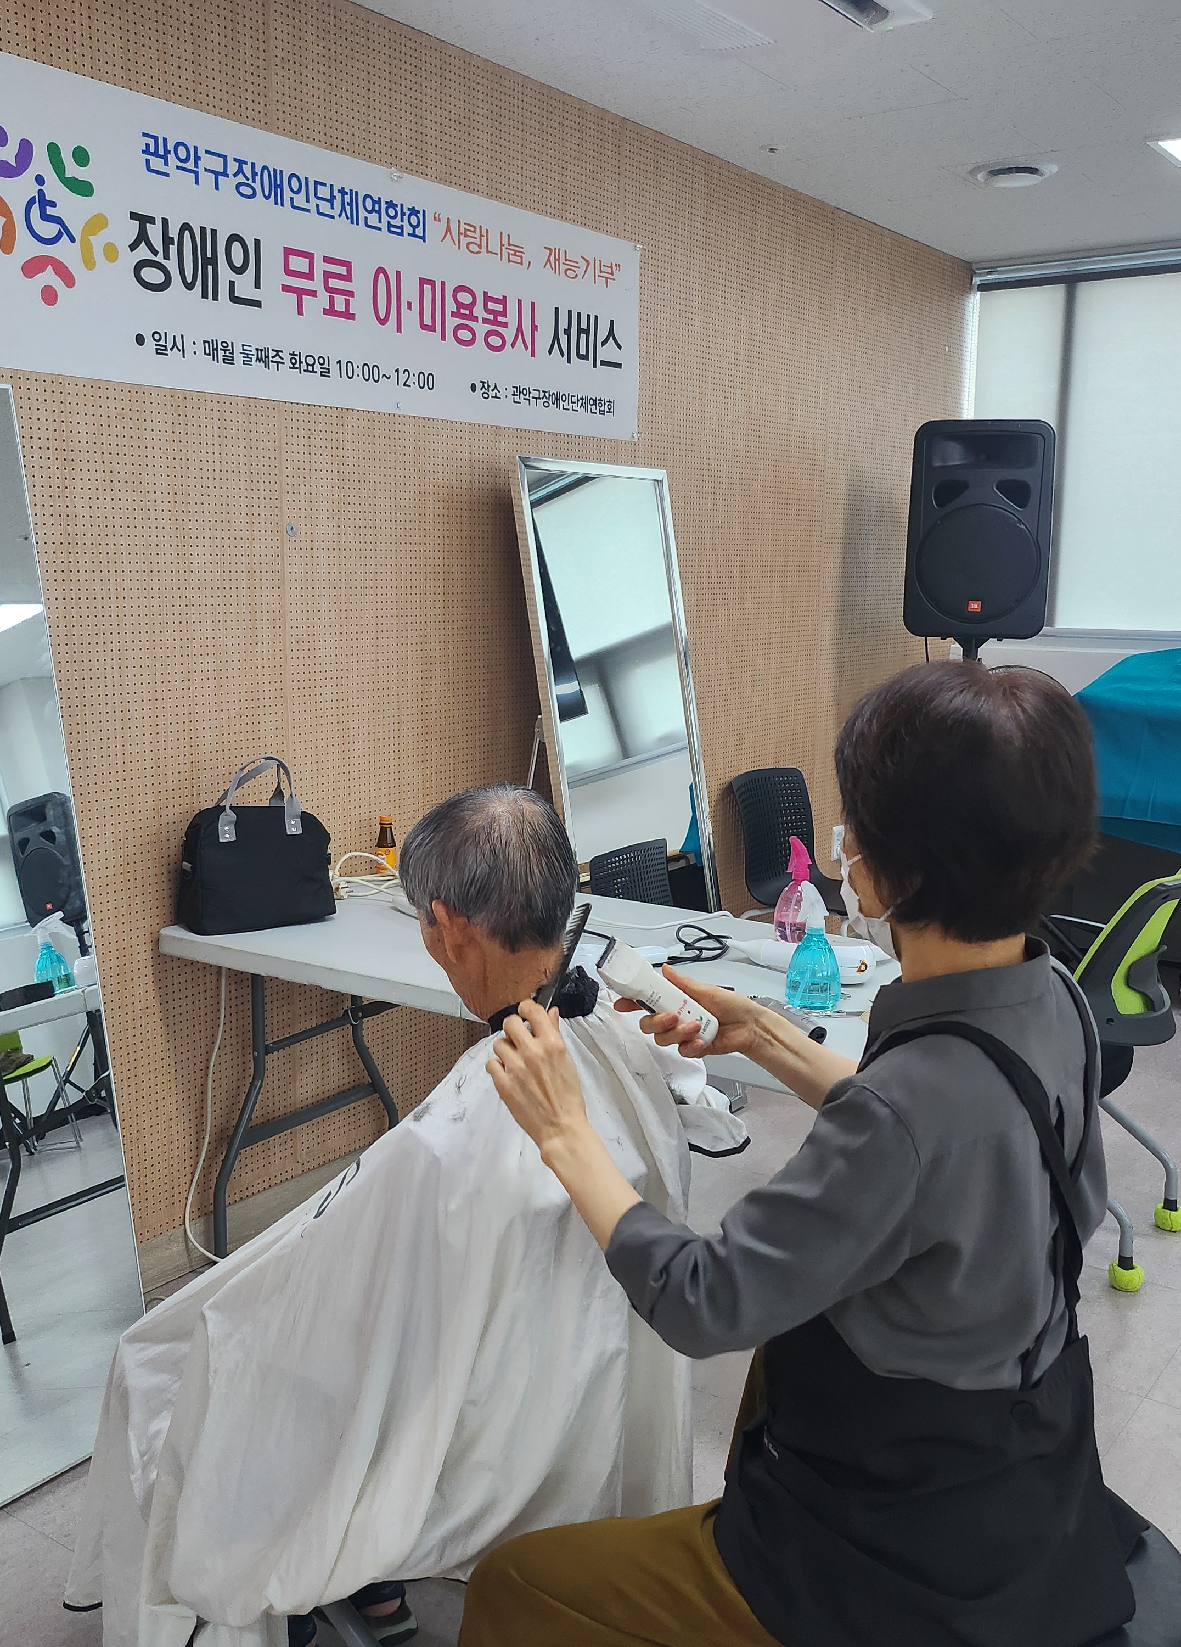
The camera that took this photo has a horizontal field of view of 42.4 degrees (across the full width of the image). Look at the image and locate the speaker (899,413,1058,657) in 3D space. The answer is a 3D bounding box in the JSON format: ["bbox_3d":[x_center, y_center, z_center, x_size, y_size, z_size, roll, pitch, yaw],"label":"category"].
[{"bbox_3d":[1.295,-0.976,5.072,0.440,0.680,0.400,3,10,14],"label":"speaker"}]

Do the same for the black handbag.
[{"bbox_3d":[-0.672,0.033,3.029,0.302,0.324,0.140,-7,13,-38],"label":"black handbag"}]

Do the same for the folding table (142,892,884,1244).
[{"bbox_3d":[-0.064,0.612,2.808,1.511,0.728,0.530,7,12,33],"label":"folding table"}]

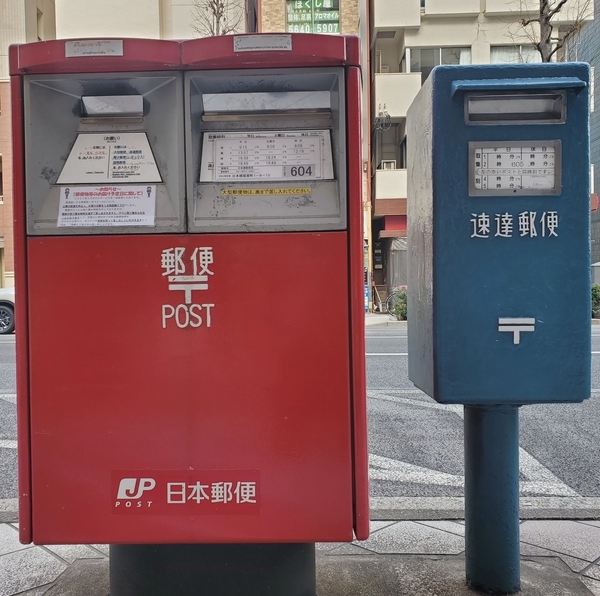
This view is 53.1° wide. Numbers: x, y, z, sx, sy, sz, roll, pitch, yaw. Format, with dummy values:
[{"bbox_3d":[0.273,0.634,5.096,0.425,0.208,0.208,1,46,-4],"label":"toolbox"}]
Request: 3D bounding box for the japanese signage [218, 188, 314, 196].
[{"bbox_3d":[-0.075,-0.238,1.359,0.203,0.018,0.010,-1,-17,1],"label":"japanese signage"}]

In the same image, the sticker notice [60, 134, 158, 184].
[{"bbox_3d":[-0.435,-0.324,1.391,0.242,0.128,0.010,-1,-17,1],"label":"sticker notice"}]

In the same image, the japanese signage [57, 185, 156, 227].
[{"bbox_3d":[-0.434,-0.208,1.355,0.220,0.101,0.010,-1,-17,1],"label":"japanese signage"}]

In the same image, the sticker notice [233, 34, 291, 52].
[{"bbox_3d":[-0.079,-0.547,1.294,0.125,0.034,0.010,-1,1,1],"label":"sticker notice"}]

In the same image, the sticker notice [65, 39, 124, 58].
[{"bbox_3d":[-0.444,-0.539,1.298,0.125,0.036,0.010,-1,1,1],"label":"sticker notice"}]

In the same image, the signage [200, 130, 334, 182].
[{"bbox_3d":[-0.075,-0.328,1.387,0.305,0.130,0.010,-1,-17,1],"label":"signage"}]

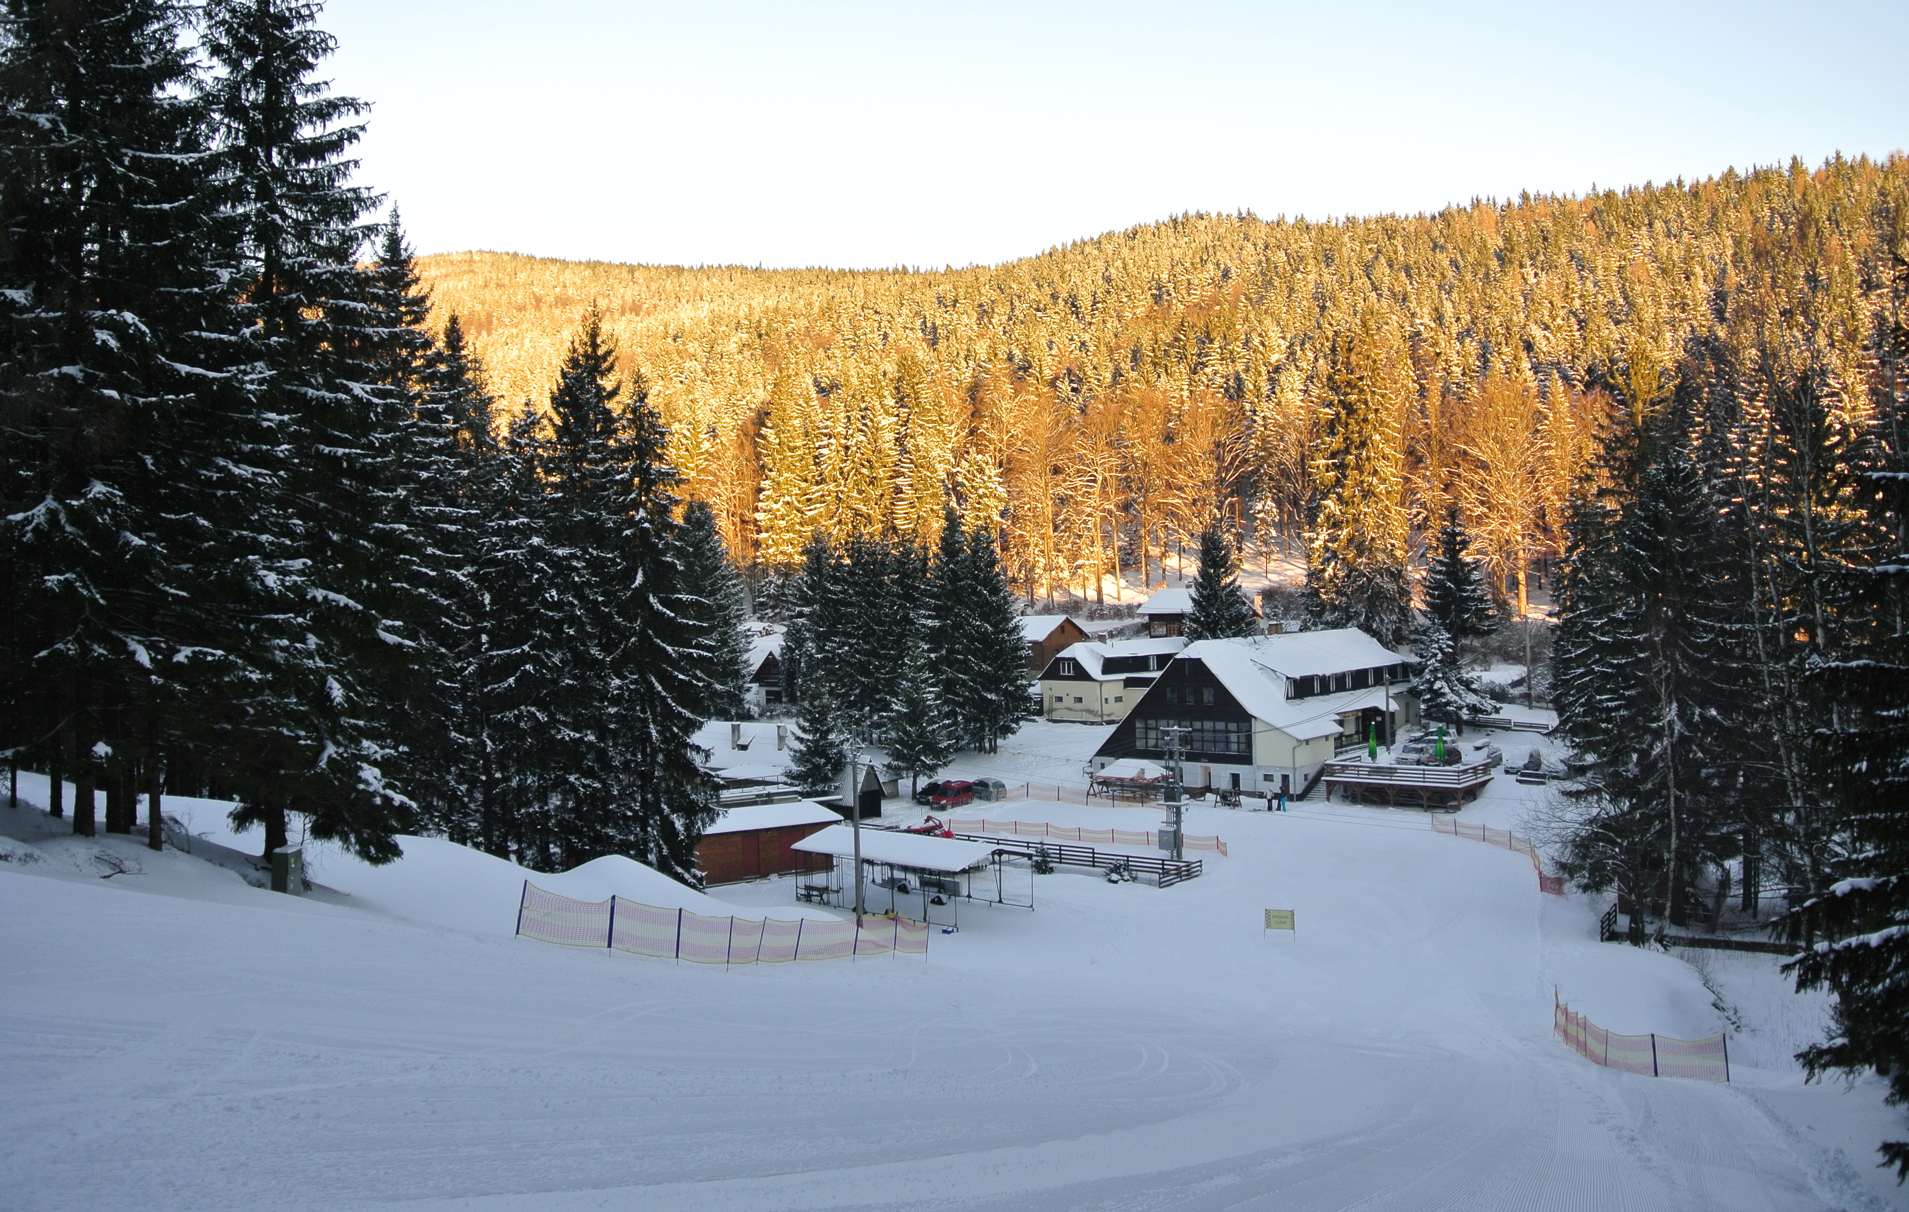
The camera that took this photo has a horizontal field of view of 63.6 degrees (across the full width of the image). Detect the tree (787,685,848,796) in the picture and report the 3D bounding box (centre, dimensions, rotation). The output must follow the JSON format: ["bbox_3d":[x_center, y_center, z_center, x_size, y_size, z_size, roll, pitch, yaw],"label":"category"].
[{"bbox_3d":[-10.753,10.632,120.000,5.000,8.950,5.000,-2,1,-5],"label":"tree"}]

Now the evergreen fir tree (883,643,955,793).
[{"bbox_3d":[-3.028,8.870,120.412,5.700,12.600,5.700,-2,1,0],"label":"evergreen fir tree"}]

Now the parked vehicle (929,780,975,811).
[{"bbox_3d":[-0.172,14.711,118.500,1.780,1.820,4.250,-1,1,31],"label":"parked vehicle"}]

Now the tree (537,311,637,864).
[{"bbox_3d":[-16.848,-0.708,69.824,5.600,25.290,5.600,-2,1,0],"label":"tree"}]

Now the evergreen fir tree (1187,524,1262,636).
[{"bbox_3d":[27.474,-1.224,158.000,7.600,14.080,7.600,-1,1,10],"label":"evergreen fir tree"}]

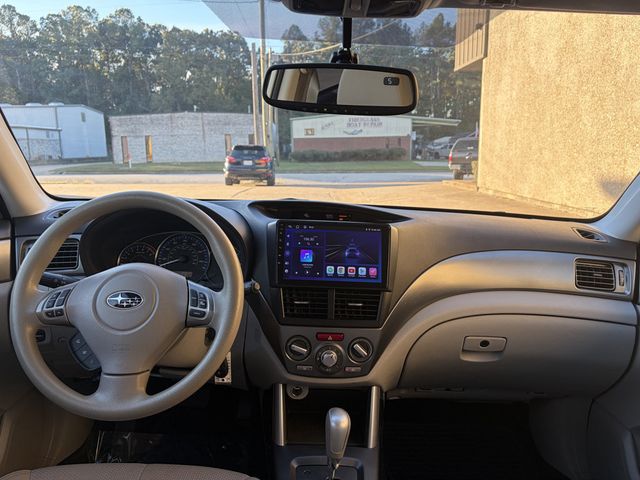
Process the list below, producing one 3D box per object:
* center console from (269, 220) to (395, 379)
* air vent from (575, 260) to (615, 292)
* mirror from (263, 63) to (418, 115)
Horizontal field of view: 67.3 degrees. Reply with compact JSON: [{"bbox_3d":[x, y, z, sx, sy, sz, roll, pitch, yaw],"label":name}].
[{"bbox_3d":[0.024,0.119,0.965,0.245,0.305,0.090,2,-8,0],"label":"center console"},{"bbox_3d":[0.601,0.080,1.050,0.085,0.067,0.030,2,3,0],"label":"air vent"},{"bbox_3d":[0.034,-0.247,0.785,0.252,0.076,0.045,5,15,11],"label":"mirror"}]

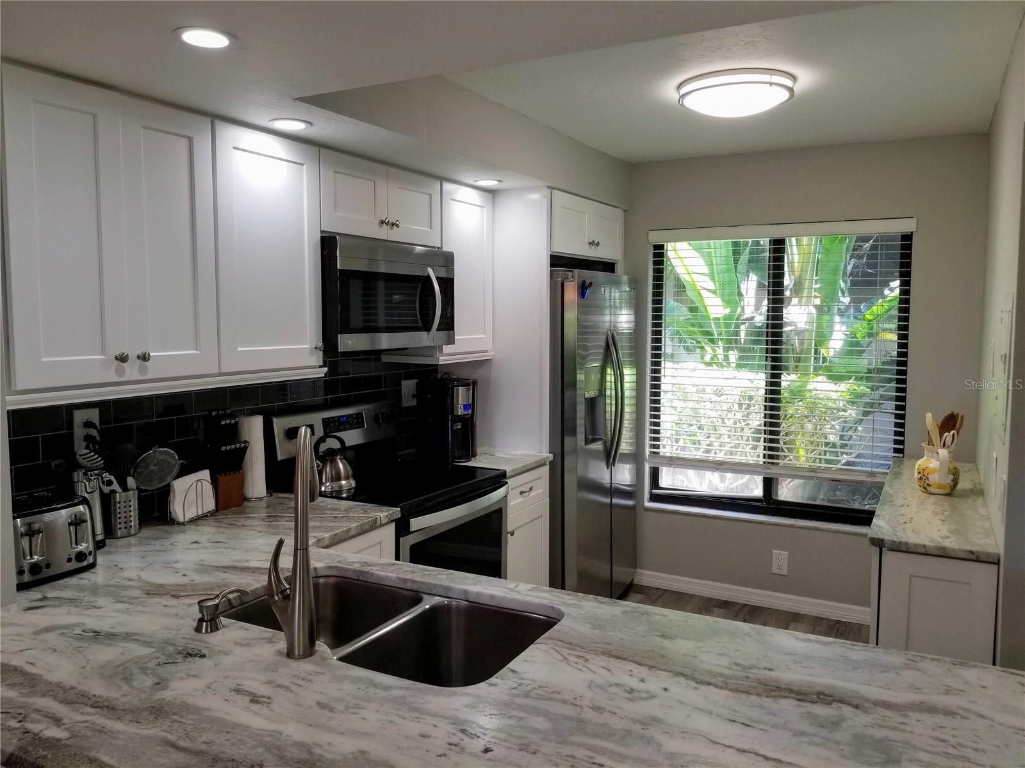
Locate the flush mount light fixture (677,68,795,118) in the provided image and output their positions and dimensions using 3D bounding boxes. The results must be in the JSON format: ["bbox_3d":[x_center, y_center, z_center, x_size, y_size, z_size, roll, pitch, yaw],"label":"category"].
[{"bbox_3d":[0.826,-1.057,2.848,0.417,0.091,0.417,3,6,28],"label":"flush mount light fixture"}]

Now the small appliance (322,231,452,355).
[{"bbox_3d":[-0.584,-0.351,3.064,0.424,0.409,0.754,3,6,28],"label":"small appliance"}]

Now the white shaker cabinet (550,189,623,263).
[{"bbox_3d":[0.139,-0.807,4.130,0.628,0.284,0.961,3,6,28],"label":"white shaker cabinet"}]

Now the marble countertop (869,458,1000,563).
[{"bbox_3d":[1.675,0.452,3.065,0.352,0.034,1.590,3,5,29],"label":"marble countertop"}]

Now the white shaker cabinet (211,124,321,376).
[{"bbox_3d":[-0.931,-0.435,2.618,0.325,0.765,0.457,3,5,29],"label":"white shaker cabinet"}]

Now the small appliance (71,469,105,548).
[{"bbox_3d":[-1.219,0.357,2.186,0.092,0.222,0.085,3,5,29],"label":"small appliance"}]

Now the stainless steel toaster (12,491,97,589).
[{"bbox_3d":[-1.233,0.391,1.982,0.228,0.190,0.214,3,5,29],"label":"stainless steel toaster"}]

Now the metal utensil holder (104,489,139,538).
[{"bbox_3d":[-1.174,0.390,2.317,0.091,0.128,0.091,3,6,28],"label":"metal utensil holder"}]

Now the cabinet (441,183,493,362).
[{"bbox_3d":[-0.339,-0.506,3.602,0.337,0.789,0.452,3,6,28],"label":"cabinet"}]

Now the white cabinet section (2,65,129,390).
[{"bbox_3d":[-1.258,-0.384,2.024,0.328,0.765,0.296,3,6,28],"label":"white cabinet section"}]

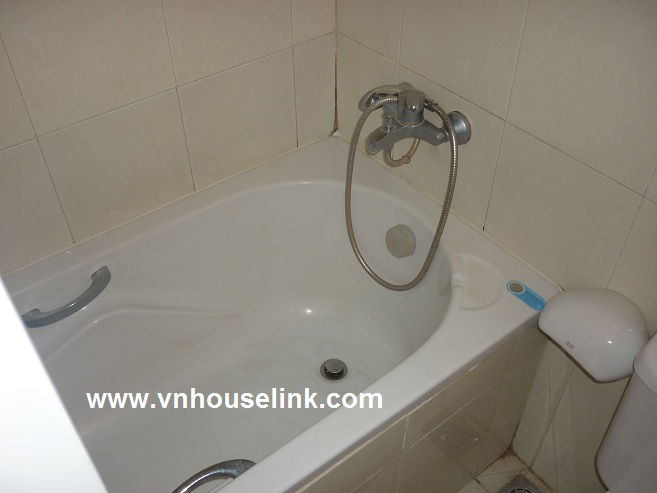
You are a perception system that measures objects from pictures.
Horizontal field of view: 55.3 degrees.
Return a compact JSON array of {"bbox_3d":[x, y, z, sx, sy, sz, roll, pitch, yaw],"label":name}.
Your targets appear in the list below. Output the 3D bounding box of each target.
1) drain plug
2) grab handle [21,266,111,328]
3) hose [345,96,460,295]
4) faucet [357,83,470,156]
[{"bbox_3d":[0.015,0.320,1.635,0.071,0.026,0.071,0,43,0],"label":"drain plug"},{"bbox_3d":[-0.547,0.113,1.329,0.215,0.042,0.064,-28,49,-26],"label":"grab handle"},{"bbox_3d":[0.157,-0.113,1.419,0.260,0.470,0.150,31,52,30],"label":"hose"},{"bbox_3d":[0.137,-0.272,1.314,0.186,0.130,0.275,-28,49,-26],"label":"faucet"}]

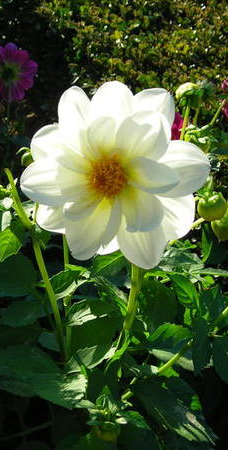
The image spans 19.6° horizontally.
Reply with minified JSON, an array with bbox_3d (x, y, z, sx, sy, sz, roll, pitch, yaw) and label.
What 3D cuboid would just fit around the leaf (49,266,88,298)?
[{"bbox_3d":[-0.038,0.047,0.547,0.035,0.009,0.021,-34,42,-25],"label":"leaf"}]

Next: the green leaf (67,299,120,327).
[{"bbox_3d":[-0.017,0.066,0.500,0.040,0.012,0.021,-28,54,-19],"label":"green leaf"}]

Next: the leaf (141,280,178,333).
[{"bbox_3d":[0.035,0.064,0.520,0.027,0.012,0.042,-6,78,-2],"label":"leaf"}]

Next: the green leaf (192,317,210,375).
[{"bbox_3d":[0.069,0.095,0.520,0.014,0.043,0.017,0,35,0],"label":"green leaf"}]

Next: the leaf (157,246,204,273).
[{"bbox_3d":[0.055,0.029,0.557,0.042,0.010,0.024,16,37,-21],"label":"leaf"}]

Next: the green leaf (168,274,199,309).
[{"bbox_3d":[0.053,0.050,0.500,0.023,0.023,0.016,0,35,0],"label":"green leaf"}]

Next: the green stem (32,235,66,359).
[{"bbox_3d":[-0.049,0.054,0.500,0.007,0.114,0.007,-7,29,5],"label":"green stem"}]

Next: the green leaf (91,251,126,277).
[{"bbox_3d":[-0.005,0.032,0.557,0.038,0.008,0.024,-30,50,-23],"label":"green leaf"}]

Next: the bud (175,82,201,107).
[{"bbox_3d":[0.065,-0.114,0.580,0.021,0.021,0.021,6,21,0],"label":"bud"}]

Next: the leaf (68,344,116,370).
[{"bbox_3d":[-0.018,0.111,0.552,0.042,0.009,0.020,-16,36,-21],"label":"leaf"}]

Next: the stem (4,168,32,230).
[{"bbox_3d":[-0.072,-0.019,0.495,0.007,0.050,0.007,-16,23,0],"label":"stem"}]

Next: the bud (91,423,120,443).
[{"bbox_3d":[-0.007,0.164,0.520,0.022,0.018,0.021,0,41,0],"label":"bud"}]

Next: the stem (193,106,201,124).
[{"bbox_3d":[0.075,-0.100,0.600,0.005,0.017,0.005,7,15,0],"label":"stem"}]

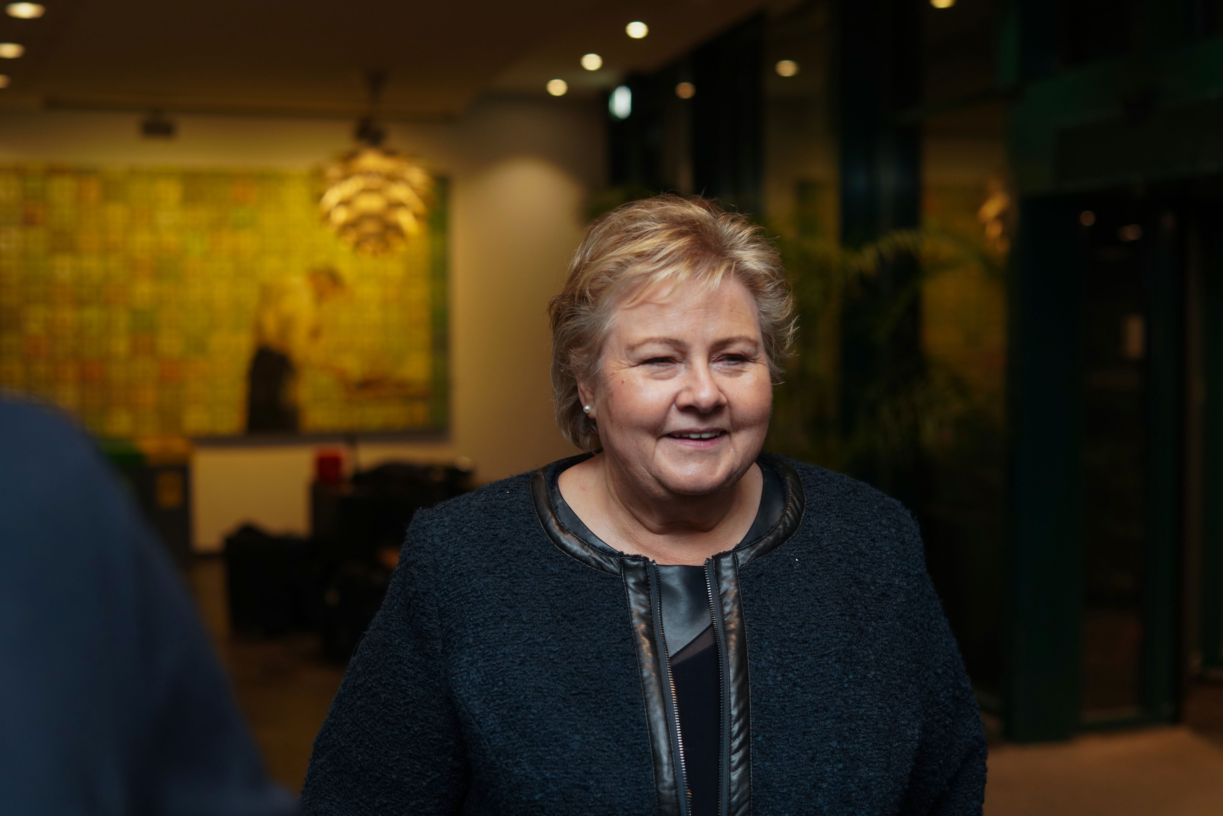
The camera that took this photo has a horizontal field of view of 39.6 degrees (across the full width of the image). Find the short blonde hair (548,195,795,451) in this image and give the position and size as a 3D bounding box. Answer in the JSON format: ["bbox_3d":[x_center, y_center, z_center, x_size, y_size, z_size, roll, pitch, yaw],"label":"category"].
[{"bbox_3d":[0.053,-0.075,1.500,0.210,0.230,0.225,-1,4,-20],"label":"short blonde hair"}]

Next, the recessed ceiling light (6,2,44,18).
[{"bbox_3d":[-2.350,-1.591,6.800,0.150,0.040,0.150,-1,4,-20],"label":"recessed ceiling light"}]

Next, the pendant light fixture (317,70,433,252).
[{"bbox_3d":[-1.178,-1.224,8.500,0.520,0.930,0.520,-1,4,-17],"label":"pendant light fixture"}]

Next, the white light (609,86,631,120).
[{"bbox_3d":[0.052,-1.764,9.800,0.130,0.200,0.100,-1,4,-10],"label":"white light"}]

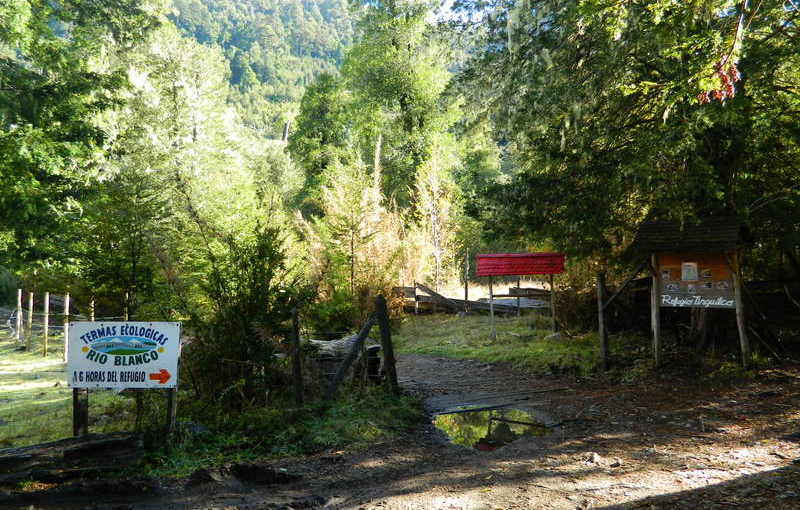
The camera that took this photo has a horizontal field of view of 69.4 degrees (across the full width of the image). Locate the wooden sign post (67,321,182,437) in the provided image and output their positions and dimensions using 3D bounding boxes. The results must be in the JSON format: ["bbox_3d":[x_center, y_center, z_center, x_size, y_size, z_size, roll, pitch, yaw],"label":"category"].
[{"bbox_3d":[-2.968,1.343,6.237,1.220,1.233,0.140,-1,-3,2],"label":"wooden sign post"}]

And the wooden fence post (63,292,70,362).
[{"bbox_3d":[-6.837,1.489,11.842,0.090,1.396,0.090,0,-3,0],"label":"wooden fence post"}]

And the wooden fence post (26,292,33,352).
[{"bbox_3d":[-8.473,1.528,13.241,0.090,1.357,0.090,0,-3,0],"label":"wooden fence post"}]

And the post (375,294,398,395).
[{"bbox_3d":[-0.200,1.401,9.046,0.170,1.545,0.170,-8,-3,0],"label":"post"}]

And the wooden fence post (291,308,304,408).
[{"bbox_3d":[-1.480,1.469,8.342,0.115,1.391,0.115,-4,-3,0],"label":"wooden fence post"}]

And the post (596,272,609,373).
[{"bbox_3d":[3.879,1.277,11.056,0.150,1.885,0.150,-1,-3,0],"label":"post"}]

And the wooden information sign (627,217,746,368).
[{"bbox_3d":[4.760,0.606,9.600,1.650,2.450,0.950,-1,-3,21],"label":"wooden information sign"}]

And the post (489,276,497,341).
[{"bbox_3d":[2.399,1.391,15.051,0.130,1.715,0.130,-3,-3,0],"label":"post"}]

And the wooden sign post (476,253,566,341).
[{"bbox_3d":[3.287,1.093,15.569,2.400,2.299,0.750,0,-4,-12],"label":"wooden sign post"}]

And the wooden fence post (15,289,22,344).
[{"bbox_3d":[-9.396,1.495,14.241,0.090,1.362,0.090,0,-3,0],"label":"wooden fence post"}]

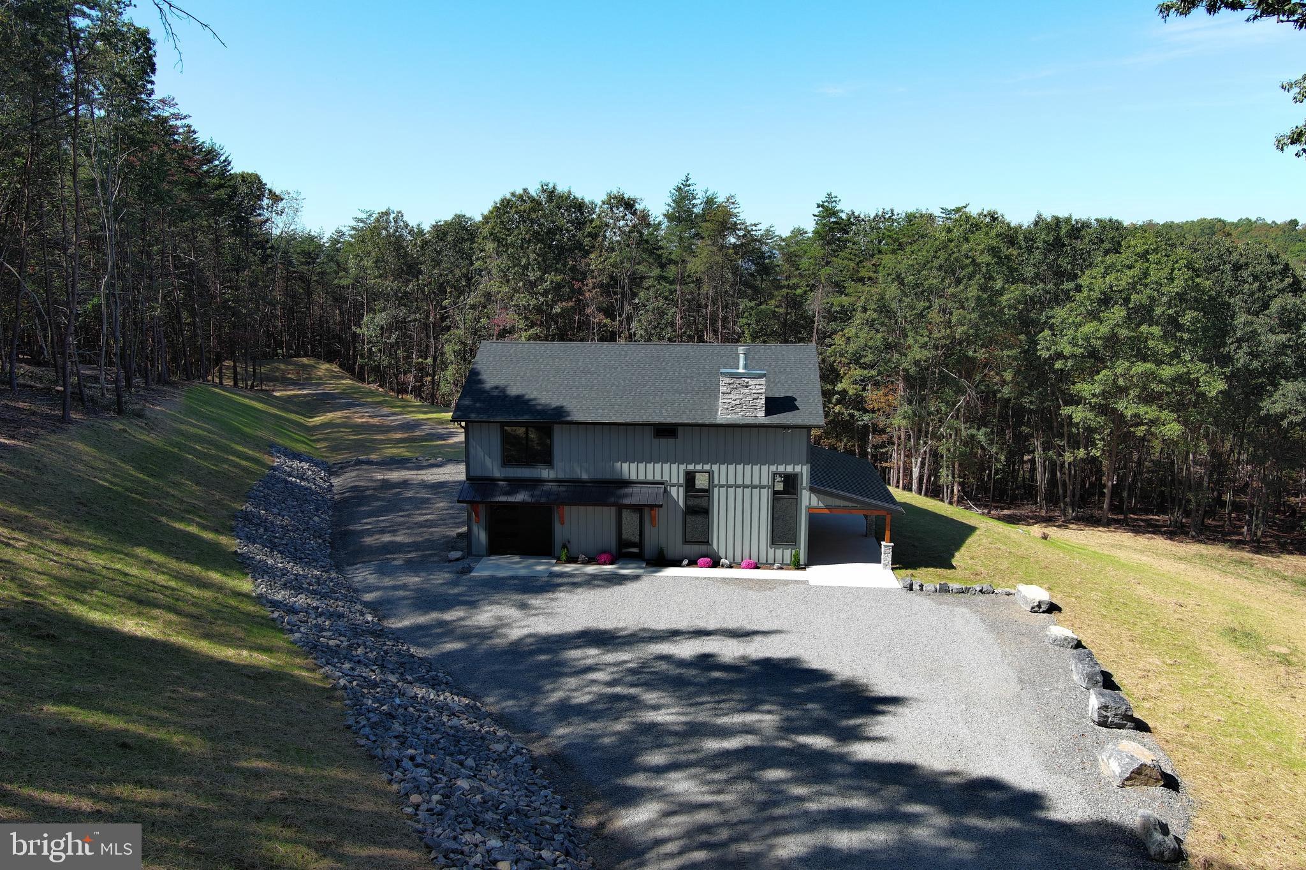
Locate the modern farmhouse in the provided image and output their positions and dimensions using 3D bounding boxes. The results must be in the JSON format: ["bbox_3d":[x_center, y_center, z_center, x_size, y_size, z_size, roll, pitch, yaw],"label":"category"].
[{"bbox_3d":[1.251,0.148,44.186,17.111,8.226,10.683,1,9,4],"label":"modern farmhouse"}]

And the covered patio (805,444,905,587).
[{"bbox_3d":[7.742,2.785,42.304,3.420,3.250,12.000,1,9,5],"label":"covered patio"}]

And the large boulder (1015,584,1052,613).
[{"bbox_3d":[12.860,5.505,35.466,0.772,0.508,1.523,1,9,5],"label":"large boulder"}]

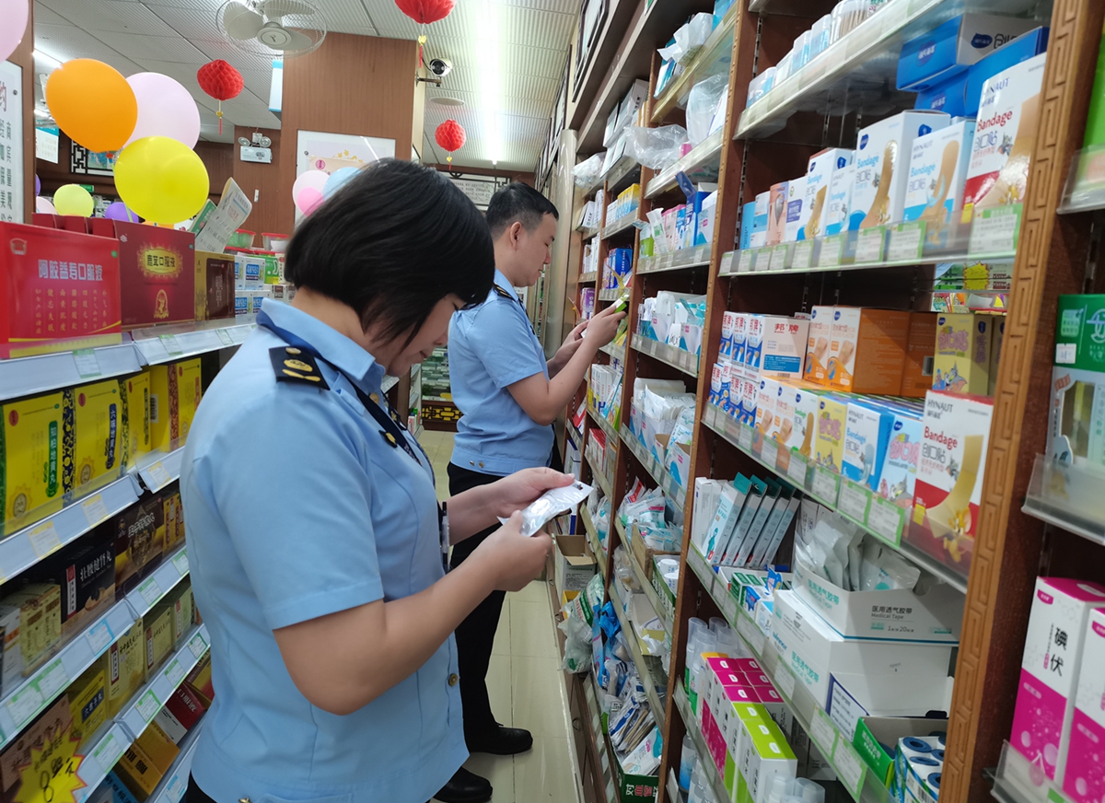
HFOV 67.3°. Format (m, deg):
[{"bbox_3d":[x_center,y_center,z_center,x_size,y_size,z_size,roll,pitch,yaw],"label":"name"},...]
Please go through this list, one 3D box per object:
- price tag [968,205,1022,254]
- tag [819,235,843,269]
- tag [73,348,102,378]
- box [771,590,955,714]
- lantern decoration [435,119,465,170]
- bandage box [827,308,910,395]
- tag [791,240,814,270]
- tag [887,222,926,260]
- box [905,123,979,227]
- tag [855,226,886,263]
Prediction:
[{"bbox_3d":[0.380,-0.147,0.714,0.003,0.038,0.070,4,7,-4],"label":"price tag"},{"bbox_3d":[0.357,-0.192,1.066,0.003,0.038,0.070,4,7,-4],"label":"tag"},{"bbox_3d":[-0.752,-0.062,1.343,0.003,0.046,0.069,-12,8,-2],"label":"tag"},{"bbox_3d":[0.407,0.343,1.116,0.156,0.113,0.174,4,7,-4],"label":"box"},{"bbox_3d":[-0.702,-1.764,5.699,0.215,0.354,0.215,4,7,-4],"label":"lantern decoration"},{"bbox_3d":[0.437,-0.071,1.156,0.068,0.111,0.087,4,7,-4],"label":"bandage box"},{"bbox_3d":[0.351,-0.205,1.166,0.003,0.038,0.070,4,7,-4],"label":"tag"},{"bbox_3d":[0.370,-0.167,0.868,0.003,0.038,0.070,4,7,-4],"label":"tag"},{"bbox_3d":[0.414,-0.213,0.850,0.056,0.119,0.100,4,7,-4],"label":"box"},{"bbox_3d":[0.364,-0.179,0.952,0.003,0.038,0.070,4,7,-4],"label":"tag"}]

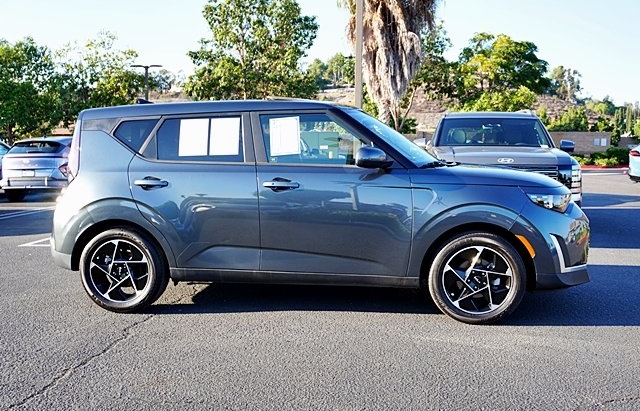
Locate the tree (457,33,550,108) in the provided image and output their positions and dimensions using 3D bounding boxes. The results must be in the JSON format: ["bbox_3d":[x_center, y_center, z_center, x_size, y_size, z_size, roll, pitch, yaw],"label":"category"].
[{"bbox_3d":[14.047,-10.334,49.000,7.100,5.800,6.300,1,5,16],"label":"tree"}]

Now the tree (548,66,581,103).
[{"bbox_3d":[40.107,-19.849,105.000,4.720,5.730,4.490,0,5,0],"label":"tree"}]

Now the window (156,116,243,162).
[{"bbox_3d":[-0.890,-0.495,4.734,0.640,0.345,0.070,1,-5,6],"label":"window"}]

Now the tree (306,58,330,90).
[{"bbox_3d":[-0.246,-21.489,105.000,3.540,5.090,3.370,0,5,0],"label":"tree"}]

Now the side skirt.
[{"bbox_3d":[-0.193,0.525,4.632,1.820,0.105,0.100,1,5,8],"label":"side skirt"}]

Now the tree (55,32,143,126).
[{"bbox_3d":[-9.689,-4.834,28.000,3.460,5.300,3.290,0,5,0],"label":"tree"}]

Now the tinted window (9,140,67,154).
[{"bbox_3d":[-6.764,-1.386,15.300,1.300,0.330,0.350,0,5,-3],"label":"tinted window"}]

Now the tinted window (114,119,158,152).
[{"bbox_3d":[-1.378,-0.527,4.818,0.330,0.250,0.070,1,-5,6],"label":"tinted window"}]

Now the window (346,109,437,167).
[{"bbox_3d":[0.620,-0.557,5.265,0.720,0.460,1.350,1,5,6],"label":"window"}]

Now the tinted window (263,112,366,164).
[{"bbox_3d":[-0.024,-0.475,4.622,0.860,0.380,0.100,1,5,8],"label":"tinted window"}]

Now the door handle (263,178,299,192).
[{"bbox_3d":[-0.275,-0.143,4.572,0.265,0.085,0.060,1,5,6],"label":"door handle"}]

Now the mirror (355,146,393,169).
[{"bbox_3d":[0.367,-0.330,4.385,0.210,0.160,0.230,1,5,8],"label":"mirror"}]

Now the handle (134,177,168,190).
[{"bbox_3d":[-1.227,-0.161,4.675,0.255,0.085,0.060,1,5,8],"label":"handle"}]

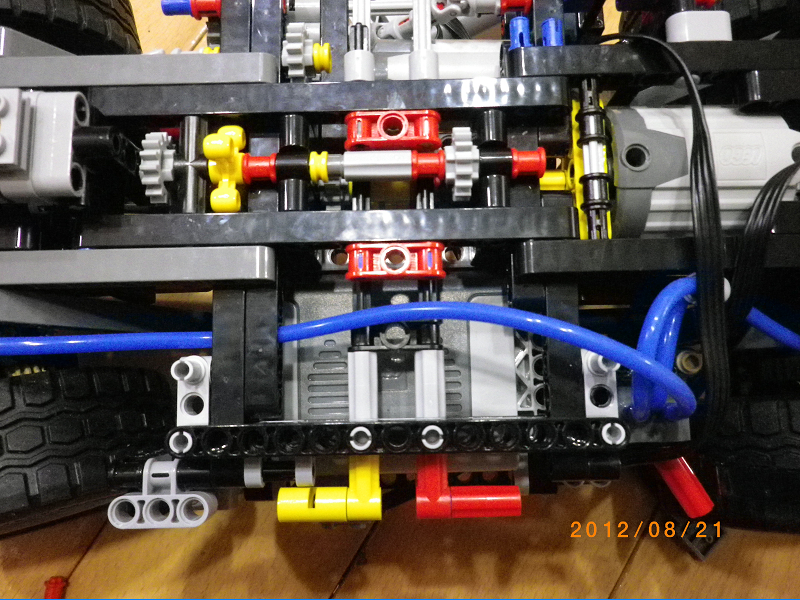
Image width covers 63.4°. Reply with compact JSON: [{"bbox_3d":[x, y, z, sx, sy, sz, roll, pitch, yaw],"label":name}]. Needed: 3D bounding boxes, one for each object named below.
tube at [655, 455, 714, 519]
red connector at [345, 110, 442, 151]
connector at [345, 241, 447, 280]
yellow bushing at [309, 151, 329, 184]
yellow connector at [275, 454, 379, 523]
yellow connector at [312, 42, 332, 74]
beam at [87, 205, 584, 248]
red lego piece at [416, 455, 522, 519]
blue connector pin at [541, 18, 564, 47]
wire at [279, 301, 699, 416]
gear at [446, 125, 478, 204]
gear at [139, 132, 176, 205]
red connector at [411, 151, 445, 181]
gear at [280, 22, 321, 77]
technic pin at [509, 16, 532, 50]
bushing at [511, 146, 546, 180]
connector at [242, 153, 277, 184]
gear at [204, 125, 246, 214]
[{"bbox_3d":[0.078,0.051,0.176,0.007,0.007,0.016,-31,84,-3],"label":"tube"},{"bbox_3d":[-0.002,-0.040,0.156,0.024,0.008,0.008,-1,83,0],"label":"red connector"},{"bbox_3d":[-0.001,-0.009,0.152,0.024,0.008,0.008,-1,83,0],"label":"connector"},{"bbox_3d":[-0.019,-0.031,0.153,0.004,0.007,0.007,-1,81,0],"label":"yellow bushing"},{"bbox_3d":[-0.016,0.043,0.149,0.024,0.007,0.016,-1,81,0],"label":"yellow connector"},{"bbox_3d":[-0.019,-0.060,0.160,0.004,0.007,0.007,-1,83,0],"label":"yellow connector"},{"bbox_3d":[-0.017,-0.017,0.158,0.119,0.007,0.008,-1,81,0],"label":"beam"},{"bbox_3d":[0.016,0.044,0.154,0.024,0.007,0.016,-1,83,0],"label":"red lego piece"},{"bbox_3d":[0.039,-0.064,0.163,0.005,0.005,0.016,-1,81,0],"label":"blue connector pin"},{"bbox_3d":[0.017,0.014,0.143,0.095,0.030,0.027,-1,81,0],"label":"wire"},{"bbox_3d":[0.015,-0.032,0.153,0.008,0.018,0.018,-1,81,0],"label":"gear"},{"bbox_3d":[-0.057,-0.031,0.154,0.008,0.017,0.017,-1,83,0],"label":"gear"},{"bbox_3d":[0.007,-0.032,0.154,0.008,0.007,0.007,-1,83,0],"label":"red connector"},{"bbox_3d":[-0.026,-0.062,0.165,0.008,0.018,0.018,-1,81,0],"label":"gear"},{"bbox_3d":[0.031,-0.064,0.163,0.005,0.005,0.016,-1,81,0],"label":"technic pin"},{"bbox_3d":[0.031,-0.032,0.153,0.008,0.007,0.007,-1,81,0],"label":"bushing"},{"bbox_3d":[-0.033,-0.031,0.154,0.008,0.007,0.007,-1,83,0],"label":"connector"},{"bbox_3d":[-0.041,-0.032,0.157,0.008,0.022,0.022,-1,66,1],"label":"gear"}]

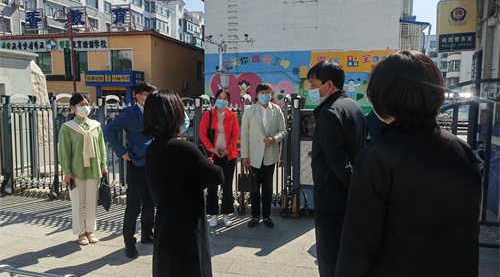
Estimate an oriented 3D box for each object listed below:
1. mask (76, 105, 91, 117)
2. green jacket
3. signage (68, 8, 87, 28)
[{"bbox_3d":[-1.742,-0.282,4.070,0.090,0.115,0.135,5,8,38],"label":"mask"},{"bbox_3d":[-1.785,0.104,4.150,0.450,0.630,0.260,-6,8,-42],"label":"green jacket"},{"bbox_3d":[-12.385,-8.687,28.000,1.380,1.350,0.170,1,6,13],"label":"signage"}]

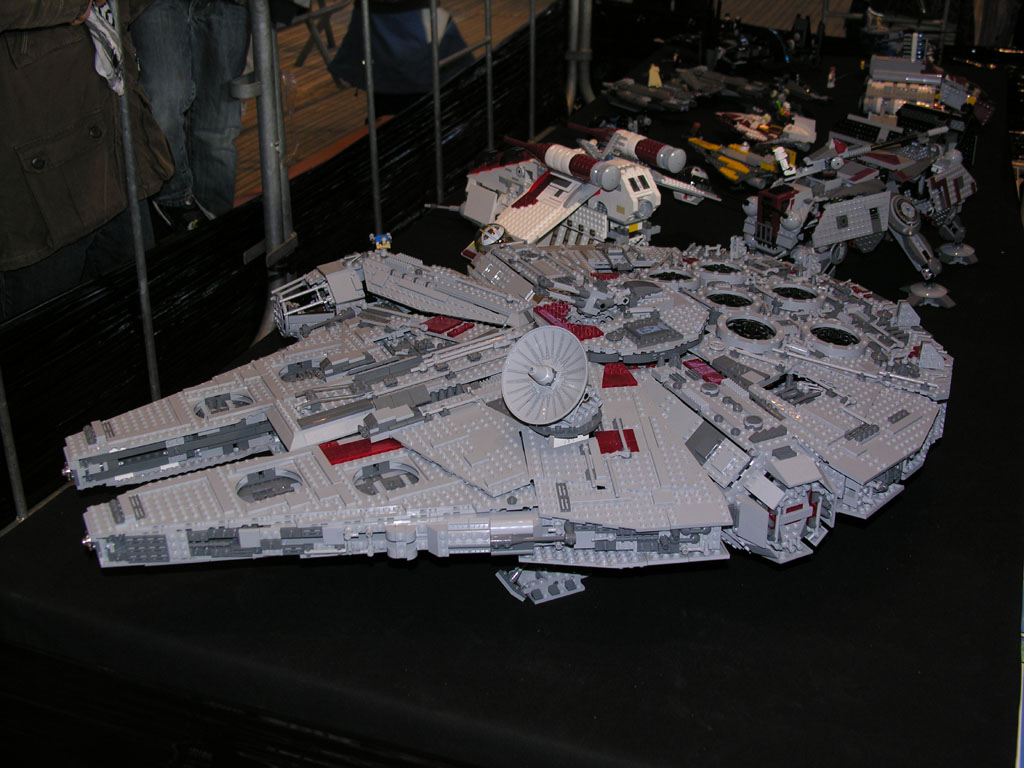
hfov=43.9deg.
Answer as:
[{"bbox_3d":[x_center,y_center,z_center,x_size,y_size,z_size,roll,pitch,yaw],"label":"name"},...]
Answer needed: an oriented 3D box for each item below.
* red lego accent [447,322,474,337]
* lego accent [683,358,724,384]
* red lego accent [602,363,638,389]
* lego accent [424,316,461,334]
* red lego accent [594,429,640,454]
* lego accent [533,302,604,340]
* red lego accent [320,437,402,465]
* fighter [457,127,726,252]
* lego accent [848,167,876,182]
[{"bbox_3d":[-0.049,-0.051,1.221,0.009,0.005,0.032,13,31,40],"label":"red lego accent"},{"bbox_3d":[0.165,-0.011,1.092,0.016,0.005,0.045,-13,30,-22],"label":"lego accent"},{"bbox_3d":[0.094,-0.007,1.105,0.032,0.005,0.036,-4,37,-4],"label":"red lego accent"},{"bbox_3d":[-0.069,-0.056,1.241,0.033,0.005,0.031,13,31,40],"label":"lego accent"},{"bbox_3d":[0.086,0.048,1.032,0.032,0.005,0.030,-4,37,-4],"label":"red lego accent"},{"bbox_3d":[0.053,-0.056,1.156,0.037,0.006,0.076,-13,30,-22],"label":"lego accent"},{"bbox_3d":[-0.129,0.054,1.085,0.064,0.005,0.037,-14,32,-22],"label":"red lego accent"},{"bbox_3d":[0.077,-0.268,1.739,0.390,0.185,0.380,-19,34,-32],"label":"fighter"},{"bbox_3d":[0.449,-0.268,1.630,0.042,0.005,0.013,-18,33,-30],"label":"lego accent"}]

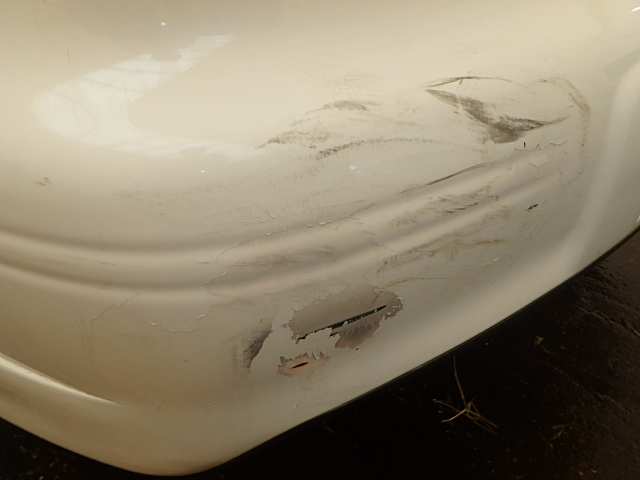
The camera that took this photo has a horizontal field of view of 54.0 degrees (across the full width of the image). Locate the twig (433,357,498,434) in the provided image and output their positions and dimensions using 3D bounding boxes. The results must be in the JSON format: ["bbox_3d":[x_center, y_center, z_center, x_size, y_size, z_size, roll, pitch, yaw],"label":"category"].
[{"bbox_3d":[0.202,0.228,0.939,0.080,0.025,0.145,-10,38,-13],"label":"twig"}]

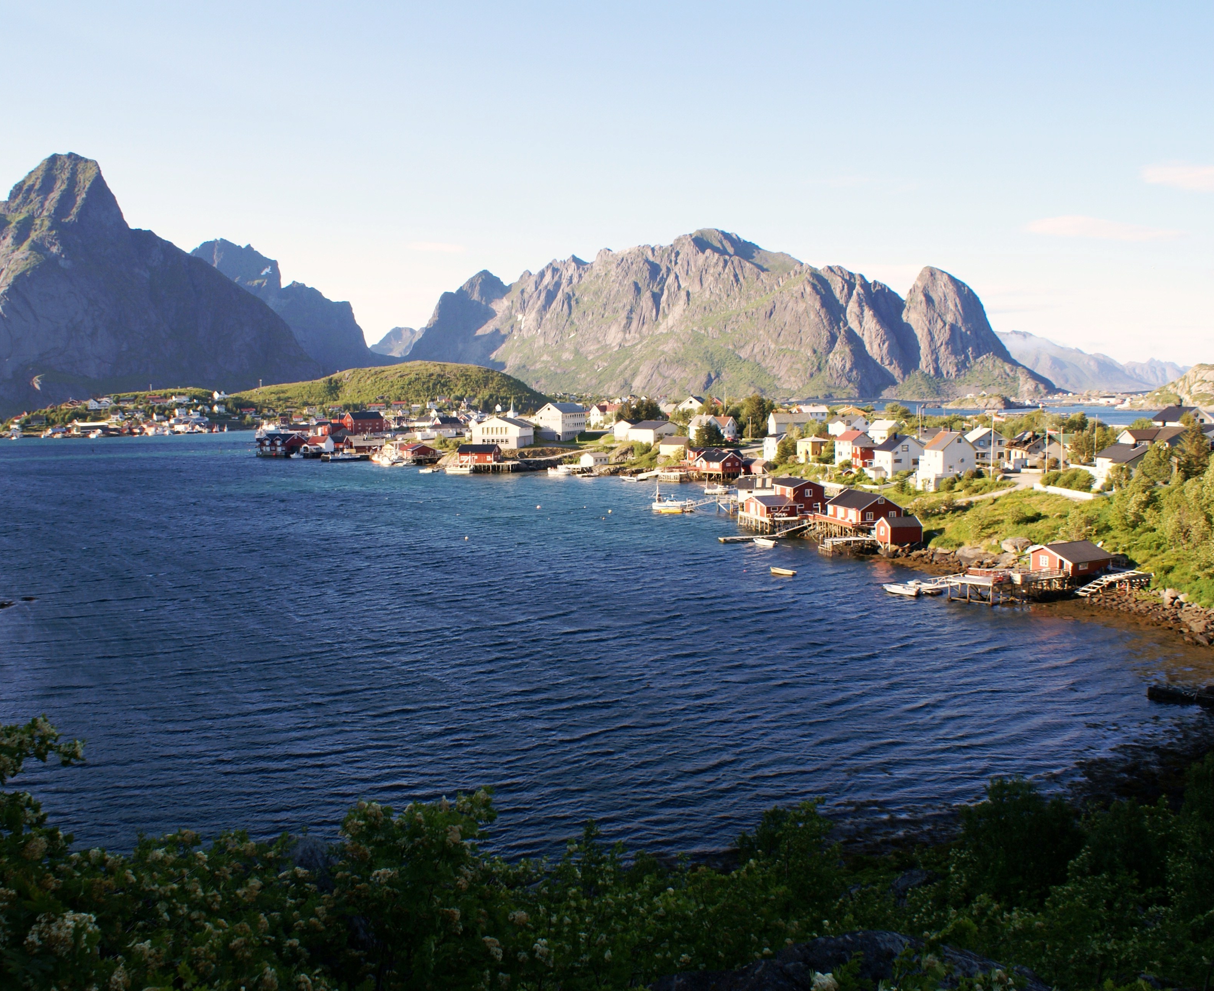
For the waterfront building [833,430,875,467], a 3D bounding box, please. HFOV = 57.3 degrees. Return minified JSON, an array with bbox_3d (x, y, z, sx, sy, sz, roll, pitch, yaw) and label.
[{"bbox_3d":[57.920,-10.870,260.120,6.200,8.000,10.500,-2,5,-17],"label":"waterfront building"}]

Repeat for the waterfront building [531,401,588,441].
[{"bbox_3d":[-18.903,-31.134,469.470,12.440,15.380,19.750,3,6,31],"label":"waterfront building"}]

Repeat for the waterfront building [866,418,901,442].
[{"bbox_3d":[73.860,-16.630,295.770,5.800,6.090,9.000,-2,5,-17],"label":"waterfront building"}]

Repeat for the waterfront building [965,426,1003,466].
[{"bbox_3d":[90.403,-11.361,265.415,8.820,9.220,7.490,-1,5,-3],"label":"waterfront building"}]

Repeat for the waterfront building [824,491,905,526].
[{"bbox_3d":[46.440,1.850,200.550,8.400,5.100,13.000,-2,5,-13],"label":"waterfront building"}]

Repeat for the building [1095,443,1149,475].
[{"bbox_3d":[98.584,-5.470,208.454,8.430,7.600,13.430,0,5,1],"label":"building"}]

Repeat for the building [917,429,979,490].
[{"bbox_3d":[60.960,-6.330,199.290,7.600,9.900,8.200,-2,5,-17],"label":"building"}]

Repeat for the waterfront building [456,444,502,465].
[{"bbox_3d":[-42.080,-13.780,366.370,12.000,6.000,8.000,1,5,12],"label":"waterfront building"}]

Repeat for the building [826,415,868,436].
[{"bbox_3d":[72.850,-20.420,336.800,9.000,7.200,10.500,-3,6,-30],"label":"building"}]

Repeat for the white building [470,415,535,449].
[{"bbox_3d":[-33.300,-20.110,355.560,16.000,10.230,12.500,1,5,15],"label":"white building"}]

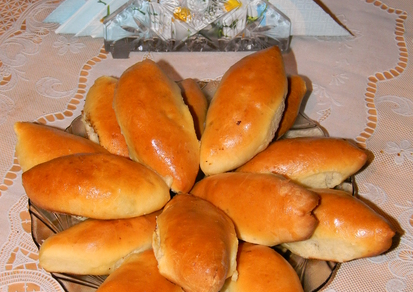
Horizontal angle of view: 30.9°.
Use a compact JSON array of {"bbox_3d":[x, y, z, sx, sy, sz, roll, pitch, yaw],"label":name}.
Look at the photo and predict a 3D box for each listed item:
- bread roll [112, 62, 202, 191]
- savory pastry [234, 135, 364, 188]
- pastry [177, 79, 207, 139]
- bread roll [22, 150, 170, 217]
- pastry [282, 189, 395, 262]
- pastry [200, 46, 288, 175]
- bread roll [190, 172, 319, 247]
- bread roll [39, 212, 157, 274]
[{"bbox_3d":[-0.035,-0.016,0.547,0.055,0.046,0.113,-15,65,-14],"label":"bread roll"},{"bbox_3d":[0.070,0.017,0.564,0.102,0.042,0.048,-14,48,0],"label":"savory pastry"},{"bbox_3d":[-0.019,-0.019,0.600,0.048,0.038,0.100,1,48,3],"label":"pastry"},{"bbox_3d":[-0.076,0.029,0.511,0.103,0.042,0.049,4,46,-16],"label":"bread roll"},{"bbox_3d":[0.082,0.054,0.527,0.102,0.044,0.053,11,47,24],"label":"pastry"},{"bbox_3d":[0.029,-0.026,0.557,0.052,0.046,0.115,21,67,18],"label":"pastry"},{"bbox_3d":[0.032,0.040,0.501,0.097,0.043,0.053,9,46,30],"label":"bread roll"},{"bbox_3d":[-0.065,0.069,0.519,0.105,0.039,0.043,-9,47,-25],"label":"bread roll"}]

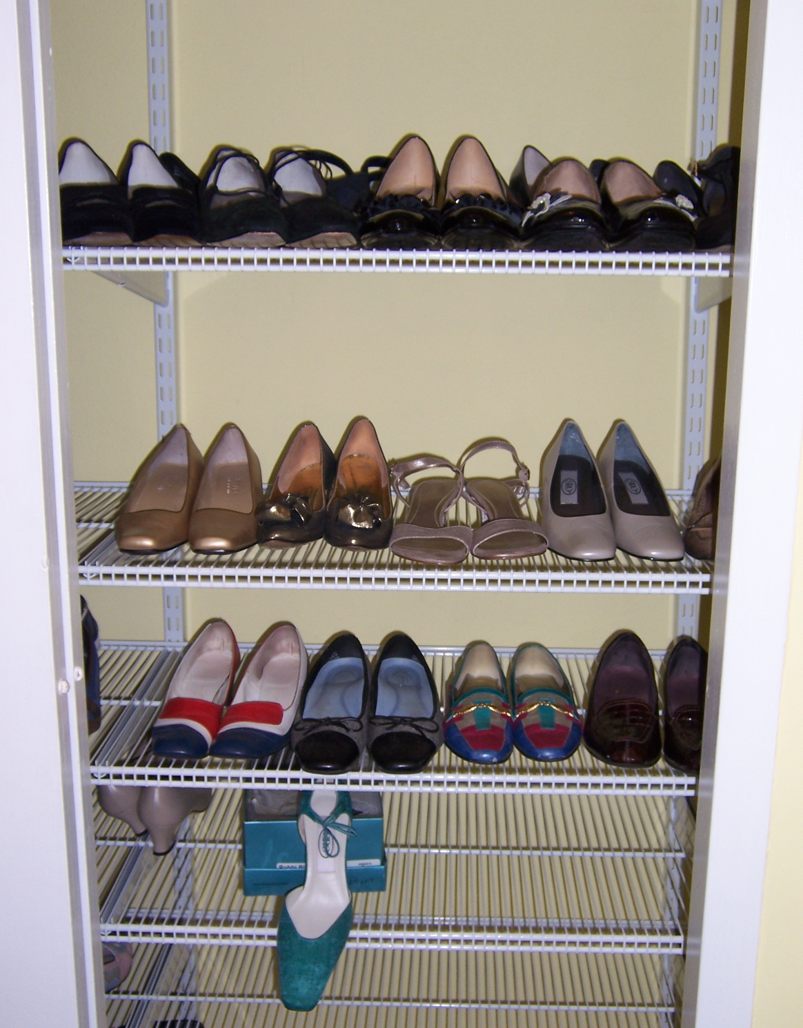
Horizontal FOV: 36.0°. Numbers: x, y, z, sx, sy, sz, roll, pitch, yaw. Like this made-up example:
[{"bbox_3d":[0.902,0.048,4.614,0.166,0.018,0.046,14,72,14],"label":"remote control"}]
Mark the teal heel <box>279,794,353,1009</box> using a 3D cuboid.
[{"bbox_3d":[-0.094,0.397,1.327,0.078,0.243,0.105,4,-26,3],"label":"teal heel"}]

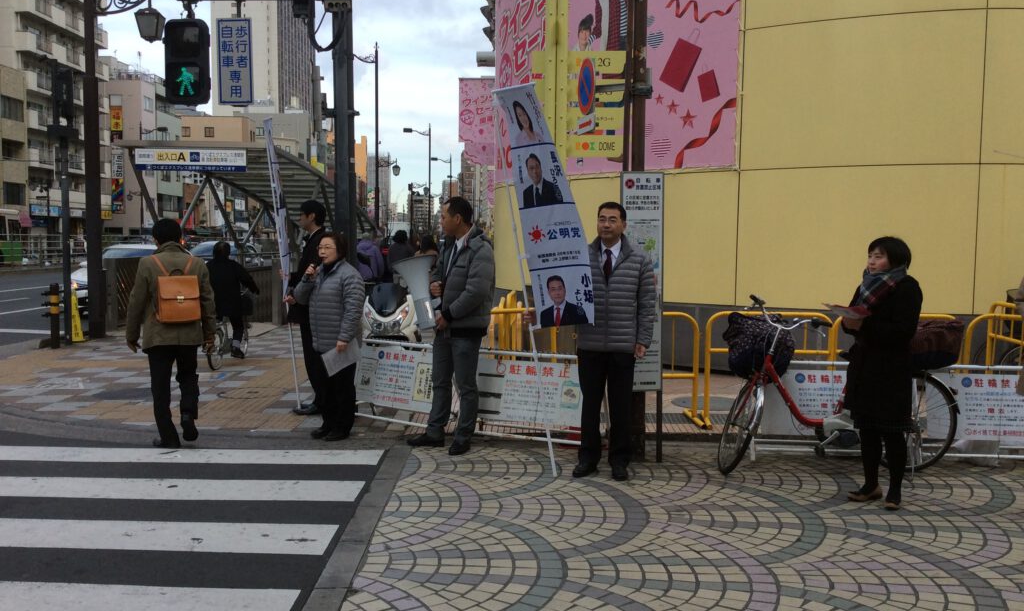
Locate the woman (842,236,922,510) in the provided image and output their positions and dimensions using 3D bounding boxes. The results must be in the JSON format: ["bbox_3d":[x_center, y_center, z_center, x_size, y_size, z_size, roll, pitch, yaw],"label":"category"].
[{"bbox_3d":[2.144,0.376,5.470,0.400,1.560,0.460,-1,4,-25],"label":"woman"}]

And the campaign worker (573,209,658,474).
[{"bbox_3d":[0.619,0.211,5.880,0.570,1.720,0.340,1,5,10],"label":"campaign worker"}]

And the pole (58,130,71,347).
[{"bbox_3d":[-6.143,-0.921,13.000,0.110,2.850,0.110,0,4,0],"label":"pole"}]

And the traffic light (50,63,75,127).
[{"bbox_3d":[-5.791,-2.706,12.179,0.220,0.800,0.330,0,4,0],"label":"traffic light"}]

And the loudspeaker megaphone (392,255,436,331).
[{"bbox_3d":[-0.636,-0.081,6.400,0.310,0.470,0.300,-10,-3,0],"label":"loudspeaker megaphone"}]

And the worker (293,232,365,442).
[{"bbox_3d":[-1.382,0.222,7.120,0.430,1.550,0.500,-2,5,-37],"label":"worker"}]

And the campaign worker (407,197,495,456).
[{"bbox_3d":[-0.421,0.139,6.580,0.500,1.760,0.560,-2,4,-30],"label":"campaign worker"}]

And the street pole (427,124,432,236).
[{"bbox_3d":[-6.118,-8.388,70.332,0.250,10.200,0.250,0,4,0],"label":"street pole"}]

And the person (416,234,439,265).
[{"bbox_3d":[-1.219,-0.241,13.662,0.460,1.570,0.320,0,4,-3],"label":"person"}]

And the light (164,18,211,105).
[{"bbox_3d":[-2.781,-2.091,8.100,0.350,0.730,0.200,0,4,2],"label":"light"}]

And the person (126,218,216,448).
[{"bbox_3d":[-2.478,0.189,6.880,0.600,1.660,0.460,-1,5,-18],"label":"person"}]

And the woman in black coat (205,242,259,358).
[{"bbox_3d":[-3.205,-0.074,10.800,0.520,1.320,0.640,1,4,5],"label":"woman in black coat"}]

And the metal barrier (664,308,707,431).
[{"bbox_3d":[0.907,0.471,7.420,1.170,0.860,0.480,0,4,-3],"label":"metal barrier"}]

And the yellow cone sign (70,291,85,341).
[{"bbox_3d":[-6.233,0.150,13.461,0.340,0.710,0.340,-2,5,-28],"label":"yellow cone sign"}]

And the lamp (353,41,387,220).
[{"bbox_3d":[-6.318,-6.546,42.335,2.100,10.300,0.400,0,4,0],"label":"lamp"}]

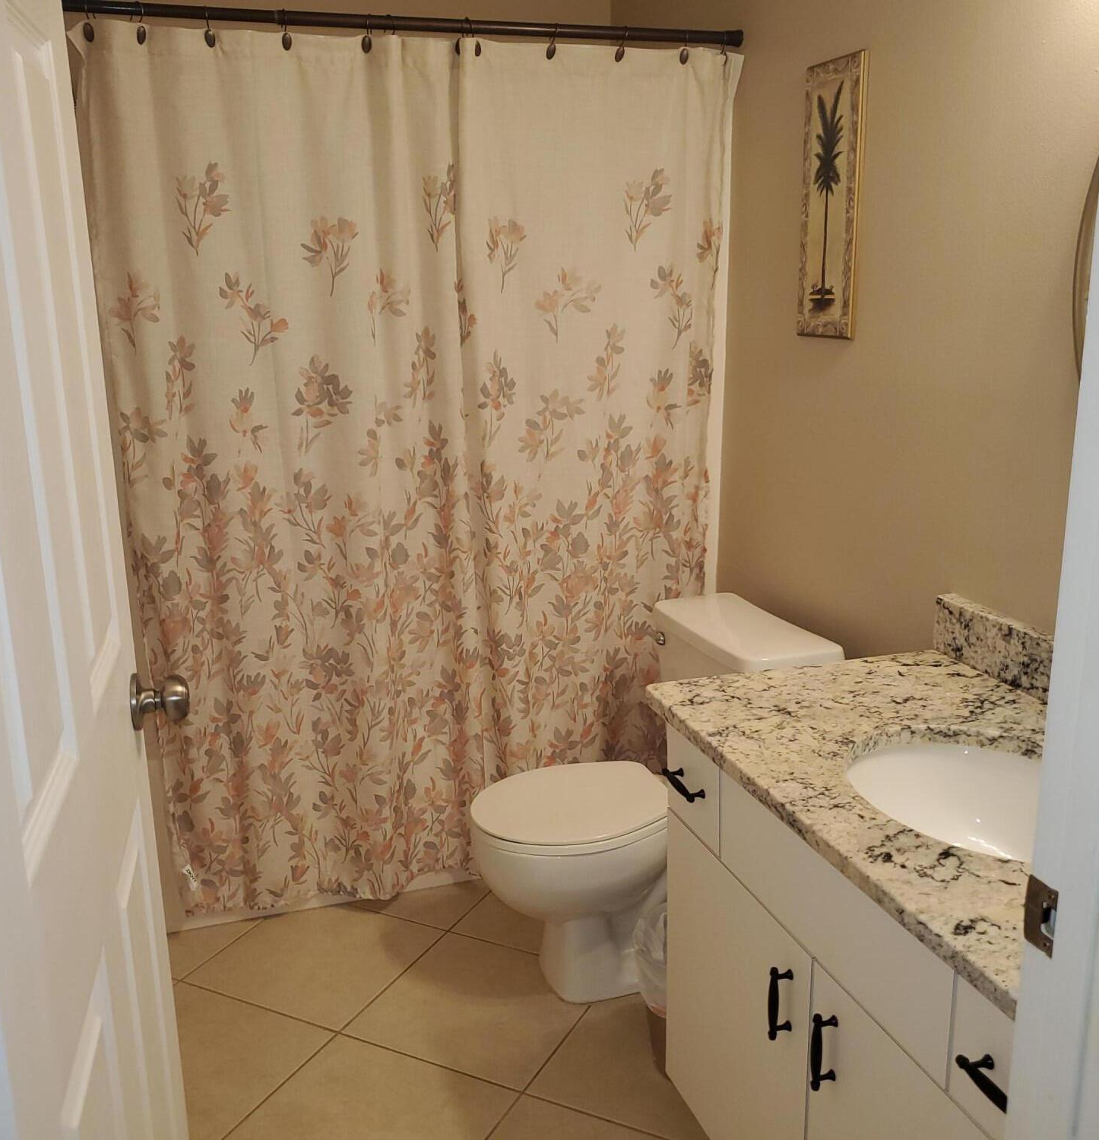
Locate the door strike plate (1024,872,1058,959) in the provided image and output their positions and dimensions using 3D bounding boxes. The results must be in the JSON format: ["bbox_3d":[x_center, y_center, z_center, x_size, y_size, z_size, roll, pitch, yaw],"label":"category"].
[{"bbox_3d":[0.383,0.271,0.884,0.004,0.057,0.040,-5,14,-17],"label":"door strike plate"}]

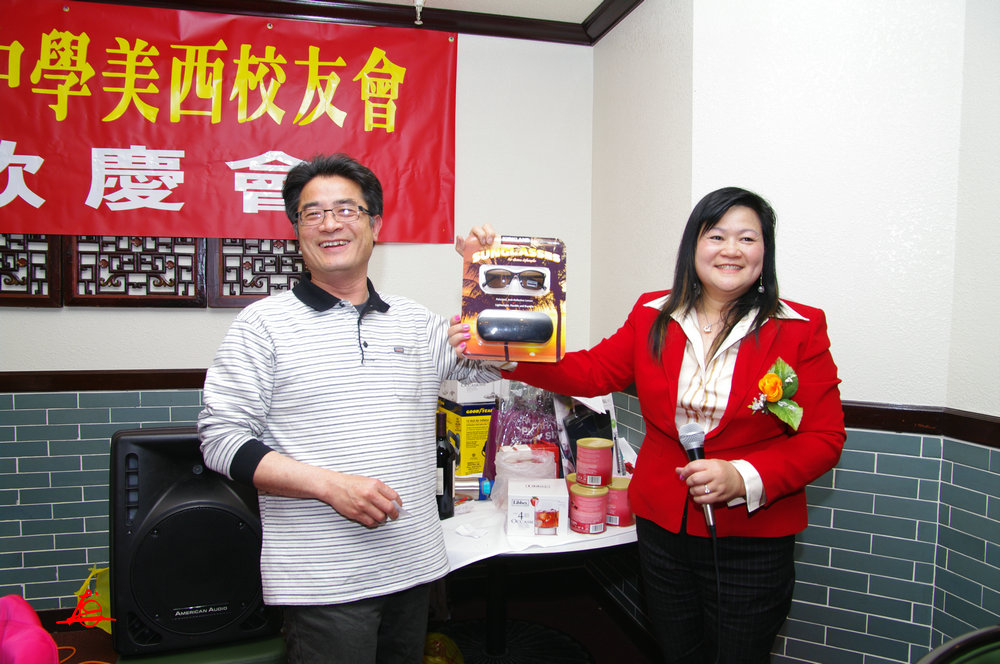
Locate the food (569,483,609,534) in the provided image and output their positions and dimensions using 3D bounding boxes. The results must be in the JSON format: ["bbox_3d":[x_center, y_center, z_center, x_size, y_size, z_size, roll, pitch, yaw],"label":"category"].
[{"bbox_3d":[0.247,0.489,1.862,0.103,0.118,0.103,0,4,0],"label":"food"}]

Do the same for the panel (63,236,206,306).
[{"bbox_3d":[-1.458,-0.399,2.666,0.524,0.600,0.035,-1,4,-12],"label":"panel"}]

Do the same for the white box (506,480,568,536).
[{"bbox_3d":[0.105,0.490,1.876,0.162,0.112,0.157,0,4,0],"label":"white box"}]

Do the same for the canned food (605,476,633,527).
[{"bbox_3d":[0.345,0.486,1.916,0.103,0.118,0.103,0,4,0],"label":"canned food"}]

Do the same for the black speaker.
[{"bbox_3d":[-0.923,0.586,2.082,0.432,0.625,0.360,-1,4,-17],"label":"black speaker"}]

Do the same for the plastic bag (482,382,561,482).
[{"bbox_3d":[0.071,0.349,2.227,0.255,0.345,0.160,0,4,0],"label":"plastic bag"}]

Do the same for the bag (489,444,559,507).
[{"bbox_3d":[0.077,0.445,2.078,0.205,0.175,0.150,0,4,0],"label":"bag"}]

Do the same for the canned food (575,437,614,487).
[{"bbox_3d":[0.269,0.369,1.886,0.103,0.118,0.103,0,4,0],"label":"canned food"}]

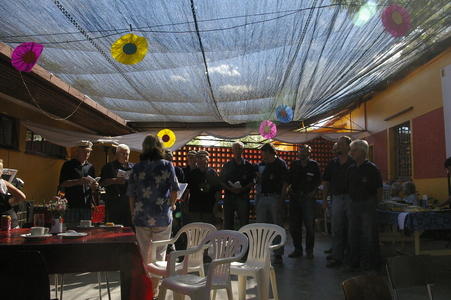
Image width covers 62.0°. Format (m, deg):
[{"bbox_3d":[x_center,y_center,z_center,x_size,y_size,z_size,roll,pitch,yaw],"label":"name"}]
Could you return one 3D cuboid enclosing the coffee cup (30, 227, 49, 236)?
[{"bbox_3d":[-1.212,0.524,2.444,0.110,0.060,0.085,1,-6,0],"label":"coffee cup"}]

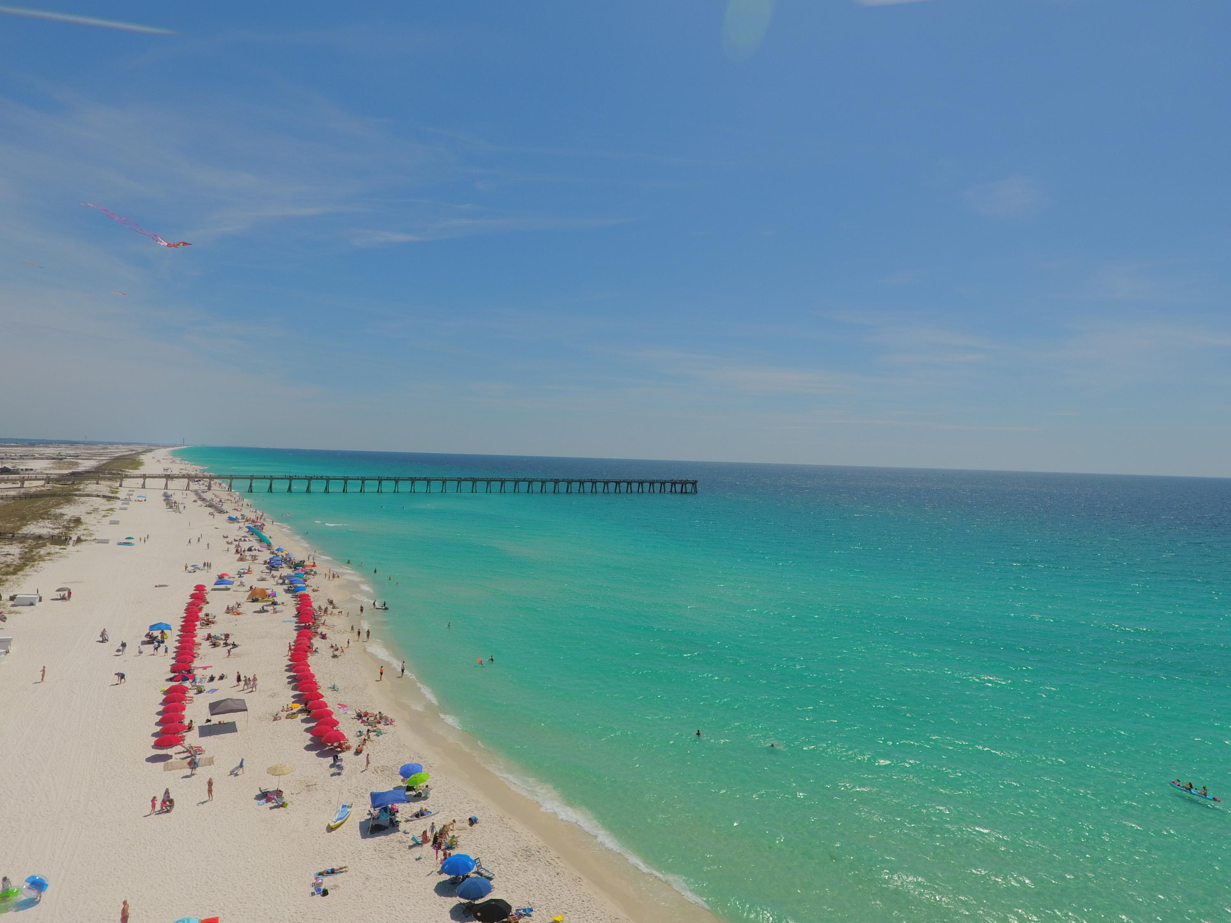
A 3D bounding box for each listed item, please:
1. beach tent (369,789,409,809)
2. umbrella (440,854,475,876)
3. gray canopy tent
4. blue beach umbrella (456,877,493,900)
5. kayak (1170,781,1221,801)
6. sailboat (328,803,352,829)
[{"bbox_3d":[-16.058,24.519,50.677,2.750,2.250,2.750,2,0,-25],"label":"beach tent"},{"bbox_3d":[-9.555,25.019,43.375,2.100,1.800,2.100,2,0,0],"label":"umbrella"},{"bbox_3d":[-36.395,23.610,66.907,3.050,2.600,3.050,2,0,-32],"label":"gray canopy tent"},{"bbox_3d":[-8.146,25.077,41.275,2.100,1.800,2.100,2,0,0],"label":"blue beach umbrella"},{"bbox_3d":[49.313,28.065,60.515,0.780,0.380,3.600,2,0,-29],"label":"kayak"},{"bbox_3d":[-19.619,25.290,50.540,1.080,0.500,2.800,2,0,2],"label":"sailboat"}]

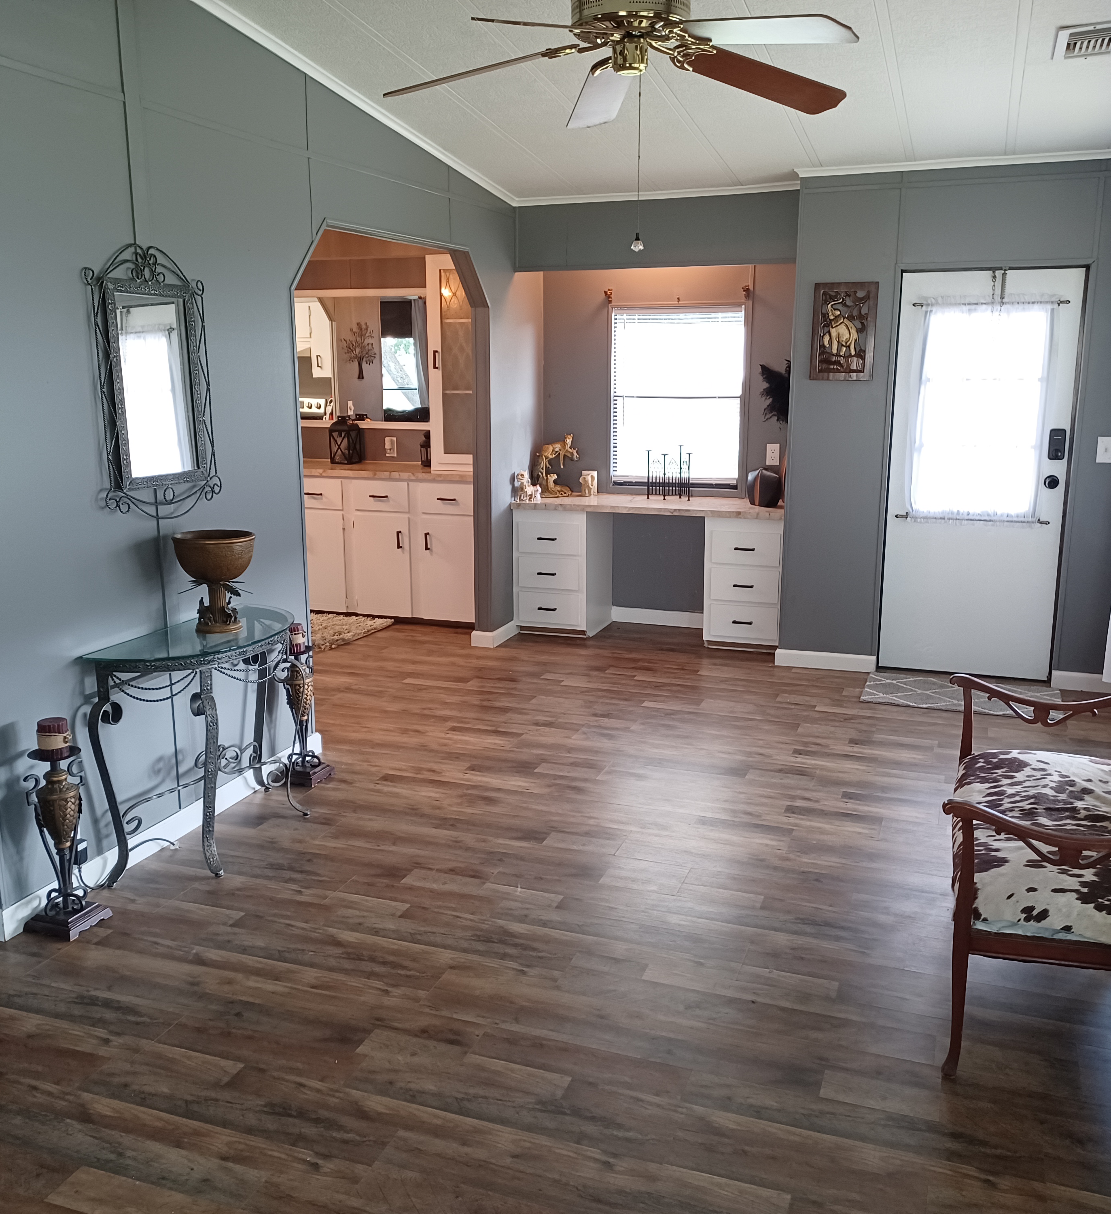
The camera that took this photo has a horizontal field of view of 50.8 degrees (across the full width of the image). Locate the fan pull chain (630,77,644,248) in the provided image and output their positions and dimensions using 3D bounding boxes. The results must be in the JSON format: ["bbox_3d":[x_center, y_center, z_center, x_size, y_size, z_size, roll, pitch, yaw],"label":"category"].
[{"bbox_3d":[0.217,-1.144,3.032,0.034,0.433,0.034,4,13,19],"label":"fan pull chain"}]

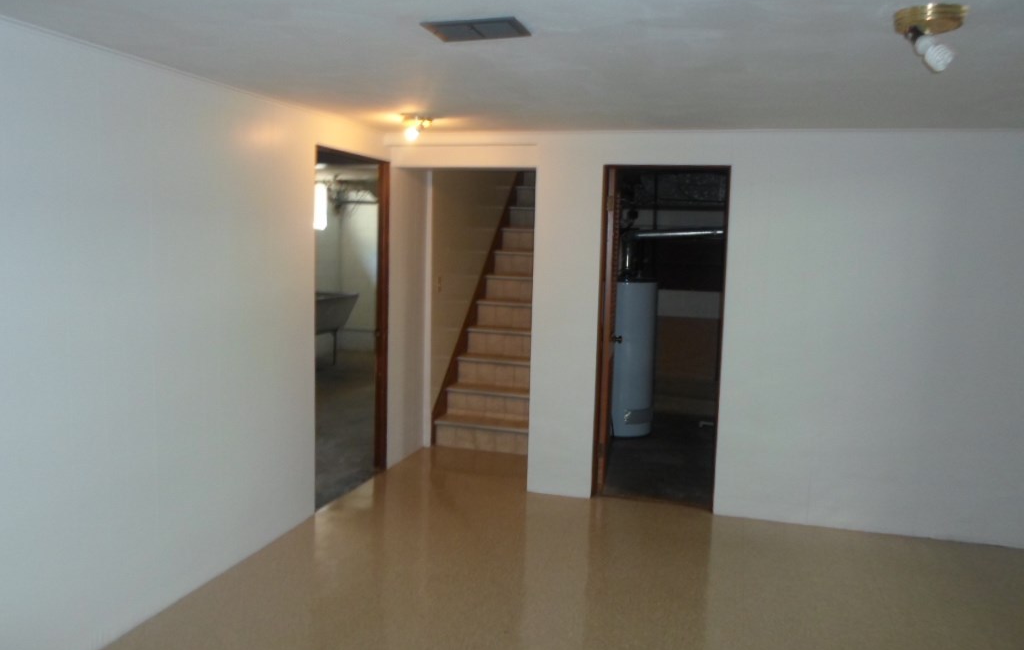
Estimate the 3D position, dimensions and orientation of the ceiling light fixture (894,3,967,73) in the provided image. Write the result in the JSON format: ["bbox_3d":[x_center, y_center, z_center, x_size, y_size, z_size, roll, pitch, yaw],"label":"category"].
[{"bbox_3d":[1.147,-0.781,2.039,0.186,0.155,0.186,3,7,17],"label":"ceiling light fixture"}]

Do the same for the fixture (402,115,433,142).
[{"bbox_3d":[-0.517,-1.056,4.020,0.170,0.135,0.170,1,6,0],"label":"fixture"}]

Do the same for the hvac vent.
[{"bbox_3d":[-0.109,-0.926,2.316,0.300,0.022,0.201,3,7,17],"label":"hvac vent"}]

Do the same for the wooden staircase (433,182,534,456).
[{"bbox_3d":[0.201,-0.355,6.475,0.939,2.420,2.320,3,7,17],"label":"wooden staircase"}]

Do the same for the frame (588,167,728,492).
[{"bbox_3d":[0.883,0.085,4.435,0.730,2.033,0.125,3,7,17],"label":"frame"}]

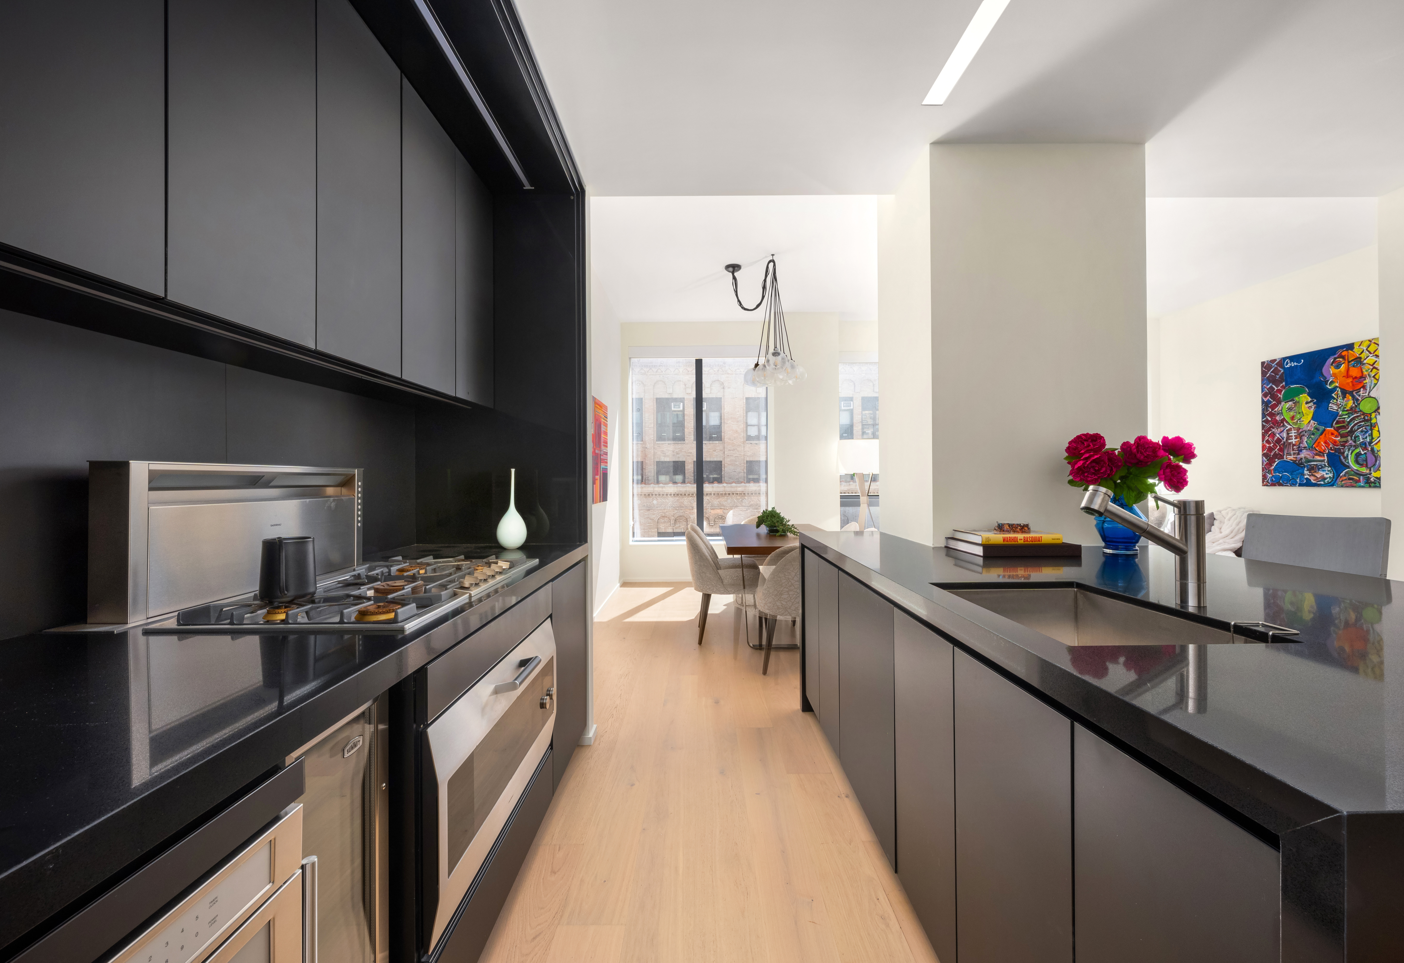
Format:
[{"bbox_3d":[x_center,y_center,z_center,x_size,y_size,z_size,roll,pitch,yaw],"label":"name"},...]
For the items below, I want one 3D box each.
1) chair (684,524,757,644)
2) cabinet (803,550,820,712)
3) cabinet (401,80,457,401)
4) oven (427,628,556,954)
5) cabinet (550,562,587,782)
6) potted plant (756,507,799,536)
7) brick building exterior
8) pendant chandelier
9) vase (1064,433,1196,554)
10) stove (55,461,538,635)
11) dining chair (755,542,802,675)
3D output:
[{"bbox_3d":[0.166,0.763,4.313,0.580,0.850,0.550,0,0,0],"label":"chair"},{"bbox_3d":[0.804,0.729,2.697,0.565,0.780,0.380,0,0,0],"label":"cabinet"},{"bbox_3d":[-1.120,-0.797,1.956,0.355,0.956,0.400,0,0,0],"label":"cabinet"},{"bbox_3d":[-0.768,0.677,1.493,0.575,0.428,0.890,0,0,0],"label":"oven"},{"bbox_3d":[-0.839,0.729,2.245,0.643,0.760,0.600,0,0,0],"label":"cabinet"},{"bbox_3d":[0.617,0.320,4.585,0.340,0.220,0.320,0,0,0],"label":"potted plant"},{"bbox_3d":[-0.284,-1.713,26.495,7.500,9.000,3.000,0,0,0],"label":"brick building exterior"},{"bbox_3d":[0.532,-1.325,4.660,0.650,1.080,0.600,0,0,0],"label":"pendant chandelier"},{"bbox_3d":[1.537,0.040,2.030,0.460,0.434,0.360,0,0,0],"label":"vase"},{"bbox_3d":[-0.894,0.121,1.484,0.700,0.330,0.910,0,0,0],"label":"stove"},{"bbox_3d":[0.640,0.762,3.636,0.550,0.850,0.580,0,0,2],"label":"dining chair"}]

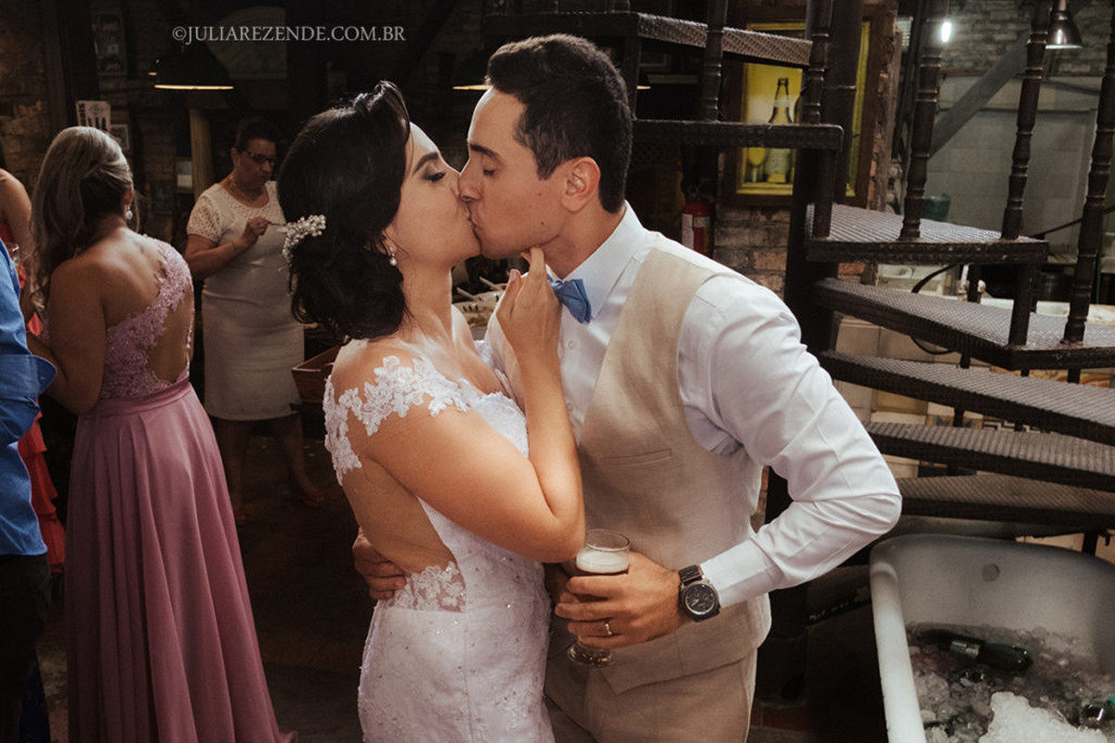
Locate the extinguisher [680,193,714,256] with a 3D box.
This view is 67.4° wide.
[{"bbox_3d":[0.586,-0.531,3.553,0.150,0.470,0.145,2,13,7],"label":"extinguisher"}]

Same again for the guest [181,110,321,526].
[{"bbox_3d":[-1.255,-0.196,3.470,0.420,1.640,0.500,13,18,43],"label":"guest"}]

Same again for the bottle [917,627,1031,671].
[{"bbox_3d":[1.014,0.695,2.084,0.300,0.085,0.085,3,13,20],"label":"bottle"}]

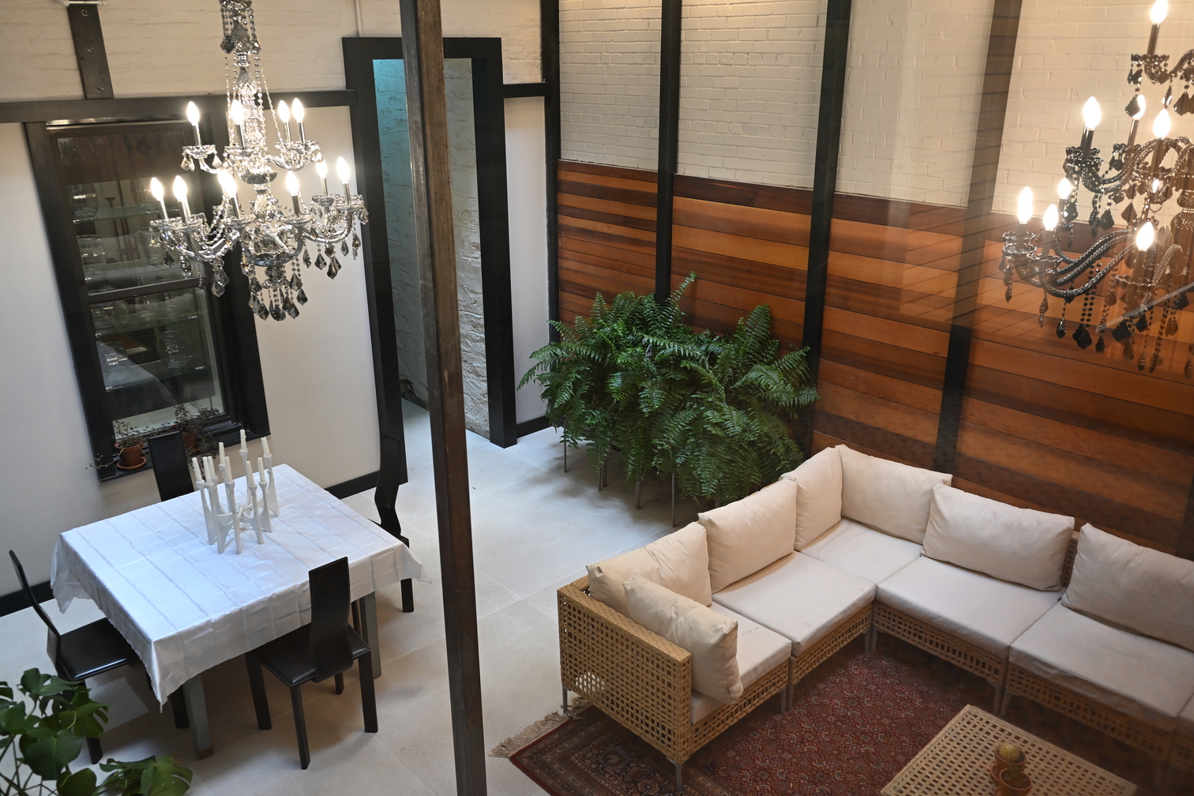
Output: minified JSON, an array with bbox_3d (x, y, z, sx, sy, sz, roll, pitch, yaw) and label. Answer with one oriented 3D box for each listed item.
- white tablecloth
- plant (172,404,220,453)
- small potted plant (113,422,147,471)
[{"bbox_3d":[-1.751,0.809,4.516,1.240,0.290,1.320,-18,27,-39],"label":"white tablecloth"},{"bbox_3d":[-2.479,0.170,5.718,0.265,0.265,0.210,-18,27,-39],"label":"plant"},{"bbox_3d":[-2.761,0.267,5.475,0.180,0.256,0.180,-18,27,-39],"label":"small potted plant"}]

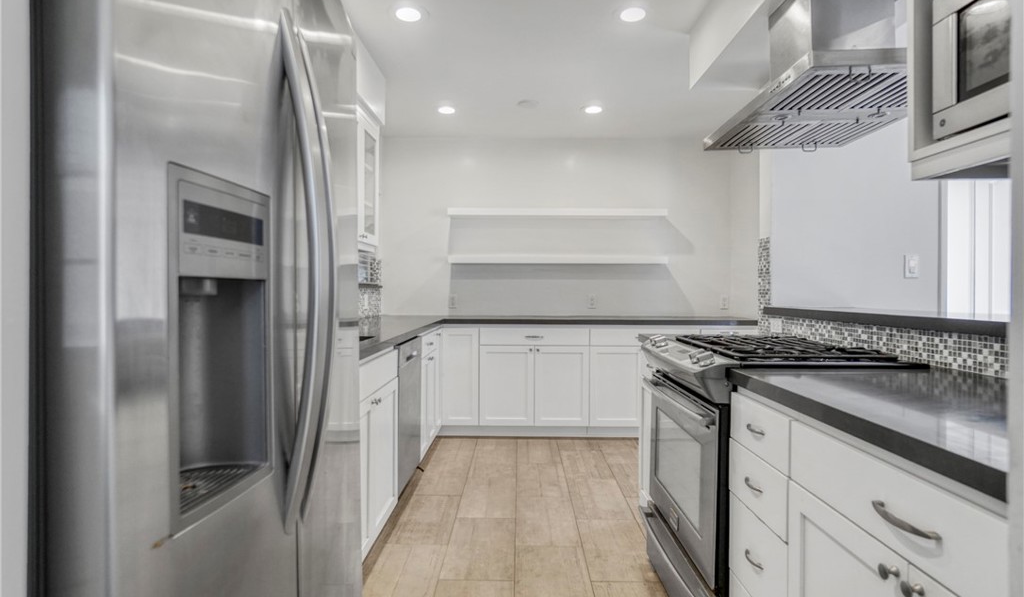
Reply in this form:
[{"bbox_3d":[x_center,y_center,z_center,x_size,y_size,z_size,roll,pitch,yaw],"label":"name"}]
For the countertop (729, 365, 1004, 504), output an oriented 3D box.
[{"bbox_3d":[0.932,0.230,1.012,0.645,0.038,1.065,0,1,1],"label":"countertop"}]

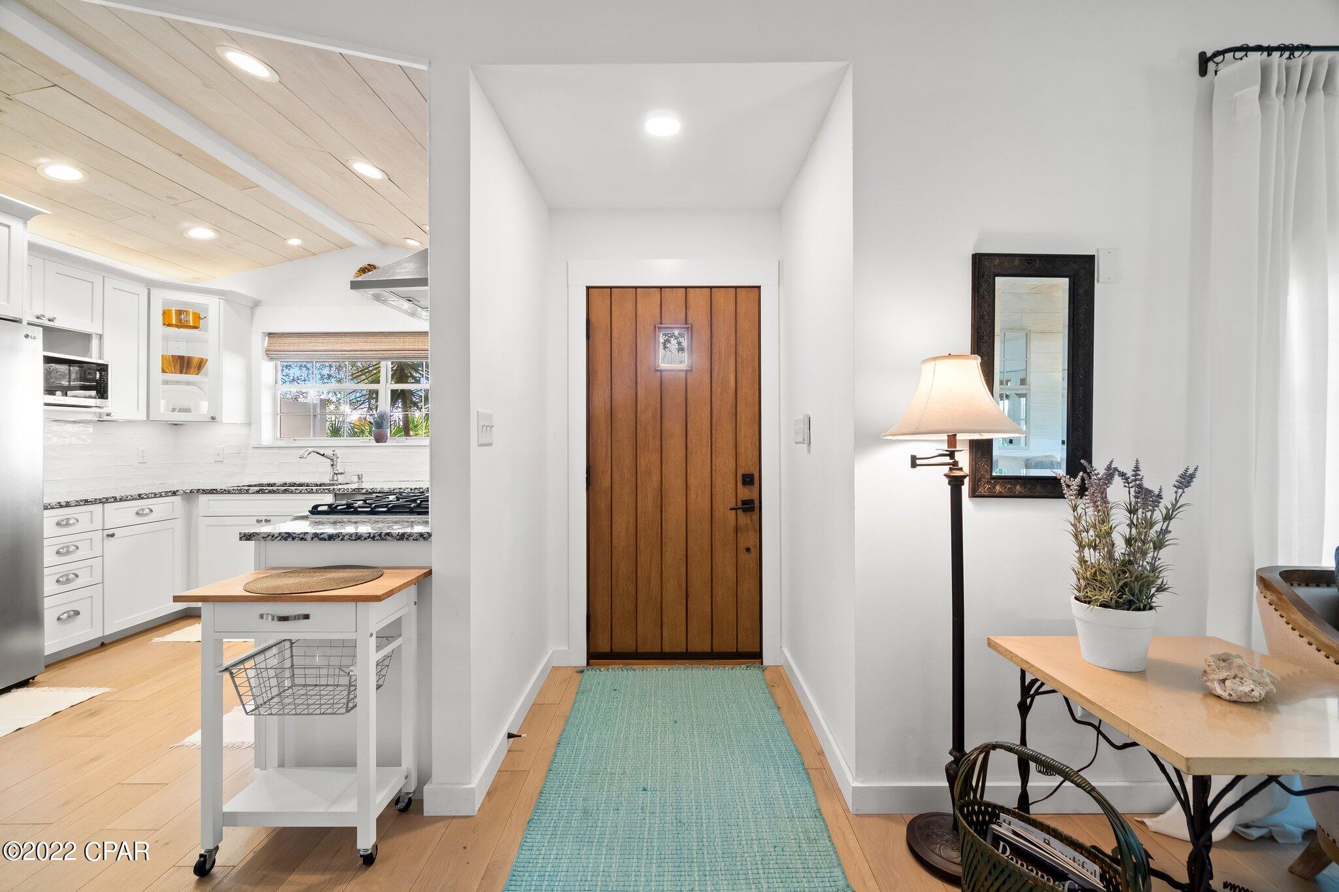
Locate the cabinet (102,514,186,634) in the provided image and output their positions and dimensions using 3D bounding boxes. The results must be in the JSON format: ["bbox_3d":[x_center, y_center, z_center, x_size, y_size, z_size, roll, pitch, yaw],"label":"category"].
[{"bbox_3d":[-3.490,0.775,3.414,0.580,0.605,0.495,0,1,0],"label":"cabinet"}]

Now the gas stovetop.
[{"bbox_3d":[-1.120,0.261,2.603,0.630,0.080,0.760,0,1,0],"label":"gas stovetop"}]

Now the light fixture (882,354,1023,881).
[{"bbox_3d":[0.838,0.471,1.645,0.430,1.490,0.430,0,1,0],"label":"light fixture"}]

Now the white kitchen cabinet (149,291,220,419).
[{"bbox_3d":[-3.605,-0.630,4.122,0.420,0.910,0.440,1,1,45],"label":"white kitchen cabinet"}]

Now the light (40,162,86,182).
[{"bbox_3d":[-3.113,-1.405,2.862,0.180,0.030,0.180,-11,1,0],"label":"light"}]

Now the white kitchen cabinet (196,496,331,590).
[{"bbox_3d":[-2.777,0.716,4.120,0.910,0.782,0.600,0,1,0],"label":"white kitchen cabinet"}]

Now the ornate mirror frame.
[{"bbox_3d":[1.187,-0.229,1.823,0.378,0.785,0.040,1,1,0],"label":"ornate mirror frame"}]

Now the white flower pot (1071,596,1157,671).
[{"bbox_3d":[1.256,0.525,1.579,0.188,0.167,0.188,0,1,0],"label":"white flower pot"}]

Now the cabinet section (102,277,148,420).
[{"bbox_3d":[-3.750,-0.620,3.685,0.330,0.910,0.300,0,0,0],"label":"cabinet section"}]

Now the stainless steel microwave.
[{"bbox_3d":[-3.689,-0.375,3.220,0.400,0.285,0.500,0,1,0],"label":"stainless steel microwave"}]

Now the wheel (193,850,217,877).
[{"bbox_3d":[-1.350,1.217,1.637,0.034,0.068,0.066,0,1,0],"label":"wheel"}]

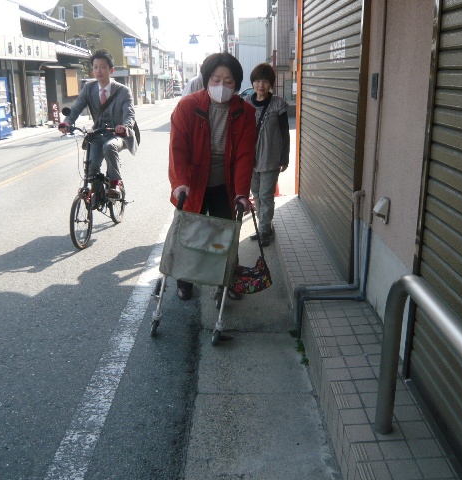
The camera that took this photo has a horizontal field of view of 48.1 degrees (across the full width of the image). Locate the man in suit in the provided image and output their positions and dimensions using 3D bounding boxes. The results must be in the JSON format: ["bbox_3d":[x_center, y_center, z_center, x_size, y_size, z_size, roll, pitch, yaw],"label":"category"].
[{"bbox_3d":[-1.160,-0.975,4.600,0.670,1.360,0.740,2,18,8],"label":"man in suit"}]

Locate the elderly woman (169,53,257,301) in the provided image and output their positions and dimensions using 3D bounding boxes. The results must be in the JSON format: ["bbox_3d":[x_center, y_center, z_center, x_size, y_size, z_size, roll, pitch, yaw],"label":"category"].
[{"bbox_3d":[-0.110,-0.349,3.288,0.550,1.540,0.540,-1,18,-2],"label":"elderly woman"}]

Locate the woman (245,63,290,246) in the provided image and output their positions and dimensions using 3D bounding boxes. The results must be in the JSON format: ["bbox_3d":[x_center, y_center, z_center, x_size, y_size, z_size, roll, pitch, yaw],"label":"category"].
[{"bbox_3d":[0.285,-0.726,4.459,0.440,1.510,0.340,0,18,0],"label":"woman"}]

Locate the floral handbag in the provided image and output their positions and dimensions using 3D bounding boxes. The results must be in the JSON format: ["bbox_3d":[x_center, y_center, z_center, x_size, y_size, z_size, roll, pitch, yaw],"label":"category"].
[{"bbox_3d":[0.115,0.076,3.203,0.280,0.560,0.130,0,18,0],"label":"floral handbag"}]

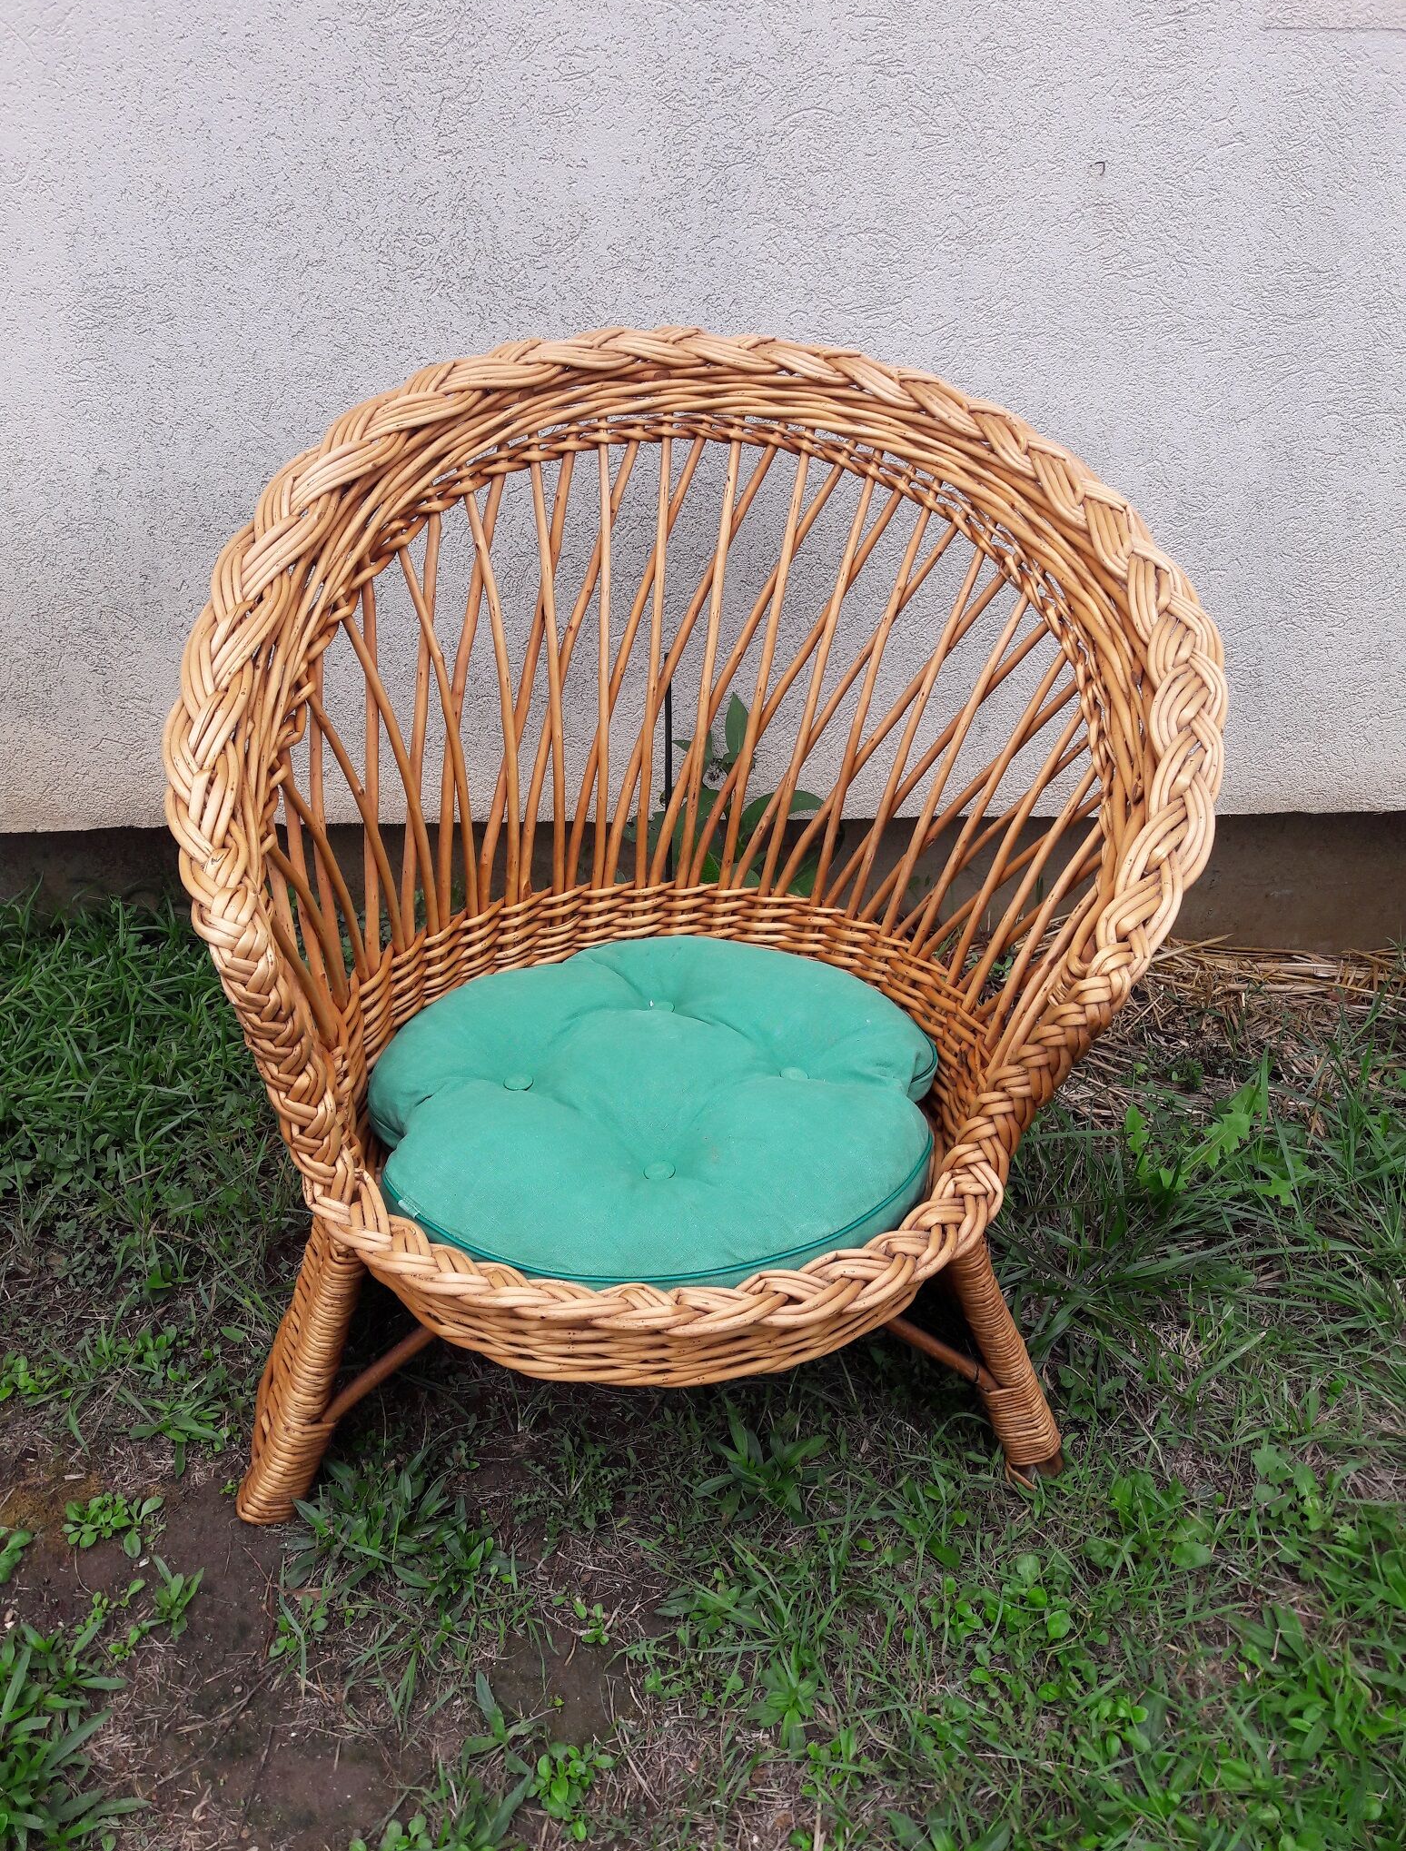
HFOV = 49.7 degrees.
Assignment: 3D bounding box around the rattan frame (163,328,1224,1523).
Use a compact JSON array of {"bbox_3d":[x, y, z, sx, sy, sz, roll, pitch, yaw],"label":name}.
[{"bbox_3d":[-0.013,-0.023,1.232,0.808,0.778,0.660,-3,30,-4],"label":"rattan frame"}]

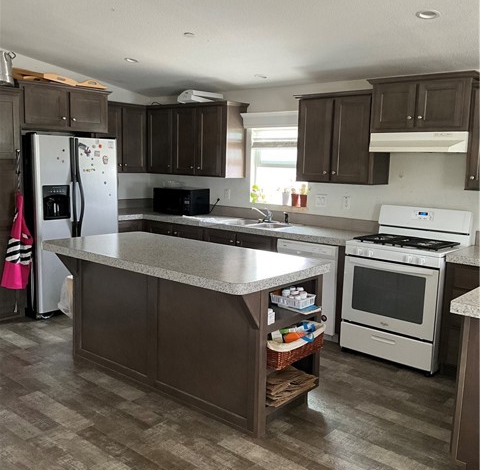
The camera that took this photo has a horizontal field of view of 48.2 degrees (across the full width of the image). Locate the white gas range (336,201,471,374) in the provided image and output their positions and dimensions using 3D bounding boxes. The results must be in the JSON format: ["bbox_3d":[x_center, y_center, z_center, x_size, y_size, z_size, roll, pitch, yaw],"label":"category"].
[{"bbox_3d":[1.302,0.396,4.248,0.757,1.176,0.690,8,11,39],"label":"white gas range"}]

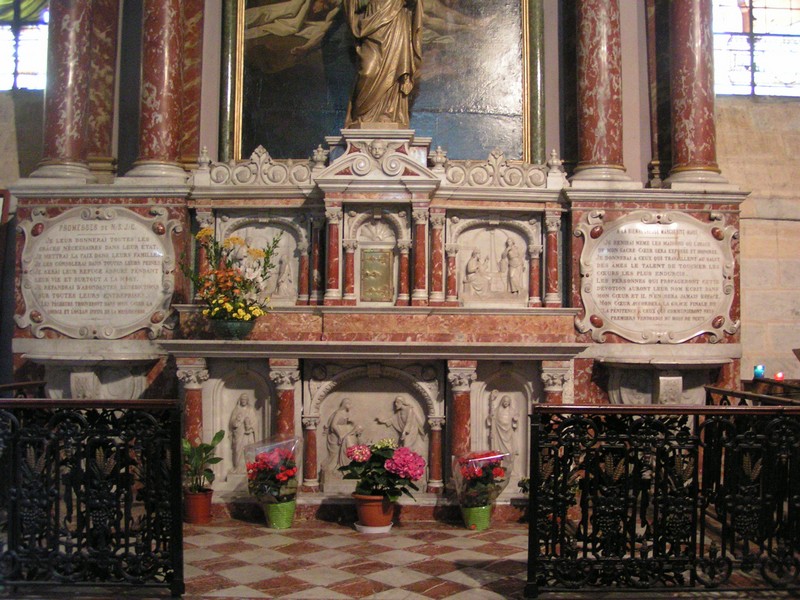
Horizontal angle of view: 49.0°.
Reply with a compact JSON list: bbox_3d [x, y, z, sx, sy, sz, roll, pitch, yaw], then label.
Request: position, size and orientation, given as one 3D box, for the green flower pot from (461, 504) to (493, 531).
[{"bbox_3d":[0.411,1.153,4.706,0.171,0.130,0.171,0,-3,0],"label":"green flower pot"}]

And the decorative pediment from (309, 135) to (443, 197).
[{"bbox_3d":[-0.147,-0.878,5.731,0.835,0.408,0.280,1,-3,0],"label":"decorative pediment"}]

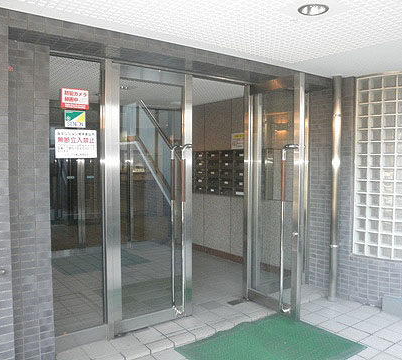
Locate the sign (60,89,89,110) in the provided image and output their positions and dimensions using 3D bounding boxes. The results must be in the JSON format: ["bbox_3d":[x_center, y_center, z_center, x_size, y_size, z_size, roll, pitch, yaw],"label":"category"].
[{"bbox_3d":[-0.888,-0.567,2.753,0.198,0.133,0.008,-2,3,-37],"label":"sign"}]

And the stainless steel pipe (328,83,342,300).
[{"bbox_3d":[1.353,0.099,3.911,0.082,2.246,0.082,-2,3,-37],"label":"stainless steel pipe"}]

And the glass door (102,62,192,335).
[{"bbox_3d":[-0.414,0.153,3.141,0.808,2.079,0.090,-2,3,-37],"label":"glass door"}]

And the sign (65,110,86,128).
[{"bbox_3d":[-0.889,-0.429,2.758,0.147,0.120,0.008,-2,3,-37],"label":"sign"}]

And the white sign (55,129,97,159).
[{"bbox_3d":[-0.884,-0.254,2.770,0.298,0.200,0.008,-2,3,-37],"label":"white sign"}]

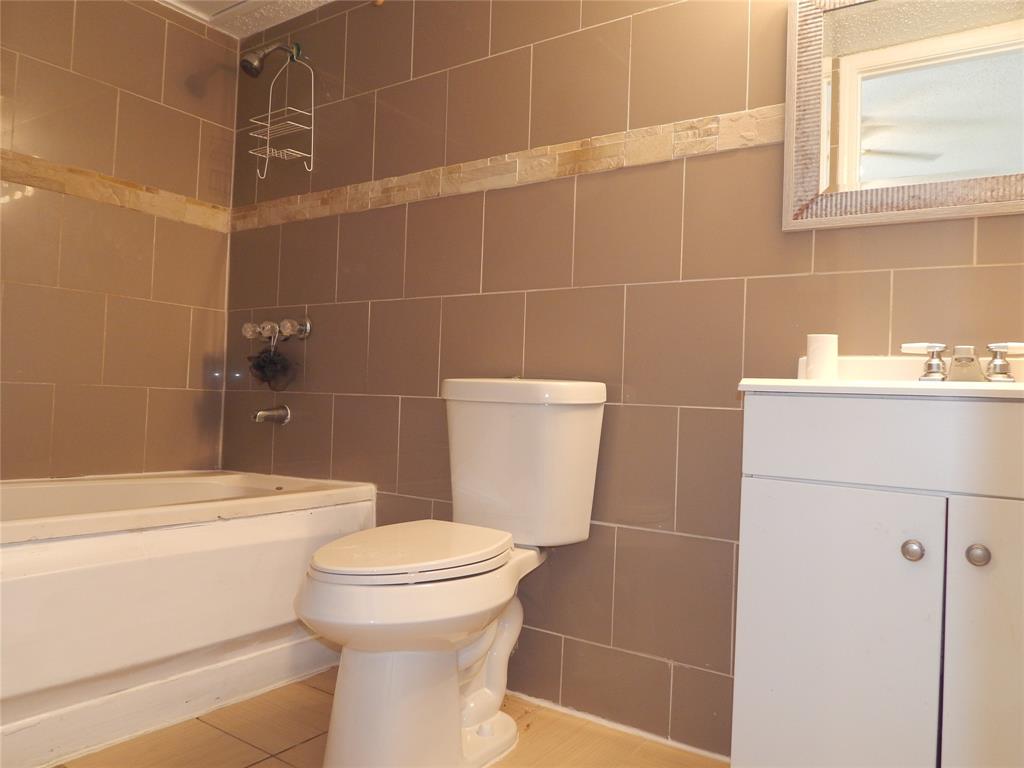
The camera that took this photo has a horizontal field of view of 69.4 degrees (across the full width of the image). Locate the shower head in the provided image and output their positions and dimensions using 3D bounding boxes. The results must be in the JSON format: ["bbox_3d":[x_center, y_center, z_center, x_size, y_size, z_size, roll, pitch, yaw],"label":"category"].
[{"bbox_3d":[-0.836,-1.130,2.565,0.075,0.176,0.205,1,-1,34],"label":"shower head"}]

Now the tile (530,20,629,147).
[{"bbox_3d":[0.181,-0.796,1.983,0.300,0.296,0.010,1,-1,34],"label":"tile"}]

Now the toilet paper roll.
[{"bbox_3d":[0.613,-0.047,1.462,0.060,0.100,0.060,1,-1,35],"label":"toilet paper roll"}]

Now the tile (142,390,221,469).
[{"bbox_3d":[-1.190,0.170,2.697,0.010,0.300,0.291,1,-1,36],"label":"tile"}]

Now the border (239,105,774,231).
[{"bbox_3d":[-0.229,-0.608,2.253,2.051,0.092,0.015,1,-1,35],"label":"border"}]

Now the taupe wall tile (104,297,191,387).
[{"bbox_3d":[-1.256,-0.138,2.567,0.010,0.299,0.299,1,-2,34],"label":"taupe wall tile"}]

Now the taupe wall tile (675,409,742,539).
[{"bbox_3d":[0.523,0.208,1.694,0.299,0.300,0.010,1,-2,34],"label":"taupe wall tile"}]

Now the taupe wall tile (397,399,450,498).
[{"bbox_3d":[-0.224,0.193,2.206,0.299,0.300,0.010,1,-2,34],"label":"taupe wall tile"}]

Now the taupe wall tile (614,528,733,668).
[{"bbox_3d":[0.387,0.510,1.773,0.299,0.304,0.010,1,-2,34],"label":"taupe wall tile"}]

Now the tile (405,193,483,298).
[{"bbox_3d":[-0.203,-0.409,2.219,0.299,0.294,0.010,1,-2,34],"label":"tile"}]

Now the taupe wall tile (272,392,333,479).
[{"bbox_3d":[-0.722,0.183,2.559,0.300,0.300,0.010,1,-1,34],"label":"taupe wall tile"}]

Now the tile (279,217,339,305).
[{"bbox_3d":[-0.704,-0.422,2.574,0.300,0.299,0.010,1,-1,34],"label":"tile"}]

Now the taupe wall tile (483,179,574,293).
[{"bbox_3d":[0.045,-0.405,2.059,0.300,0.297,0.012,1,-1,35],"label":"taupe wall tile"}]

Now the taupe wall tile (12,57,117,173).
[{"bbox_3d":[-1.403,-0.838,2.333,0.010,0.292,0.299,1,-2,34],"label":"taupe wall tile"}]

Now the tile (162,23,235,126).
[{"bbox_3d":[-1.143,-1.127,2.726,0.010,0.296,0.284,1,-1,36],"label":"tile"}]

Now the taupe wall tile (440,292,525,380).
[{"bbox_3d":[-0.090,-0.107,2.128,0.299,0.299,0.010,1,-2,34],"label":"taupe wall tile"}]

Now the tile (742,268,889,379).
[{"bbox_3d":[0.662,-0.091,1.621,0.300,0.300,0.010,1,-1,34],"label":"tile"}]

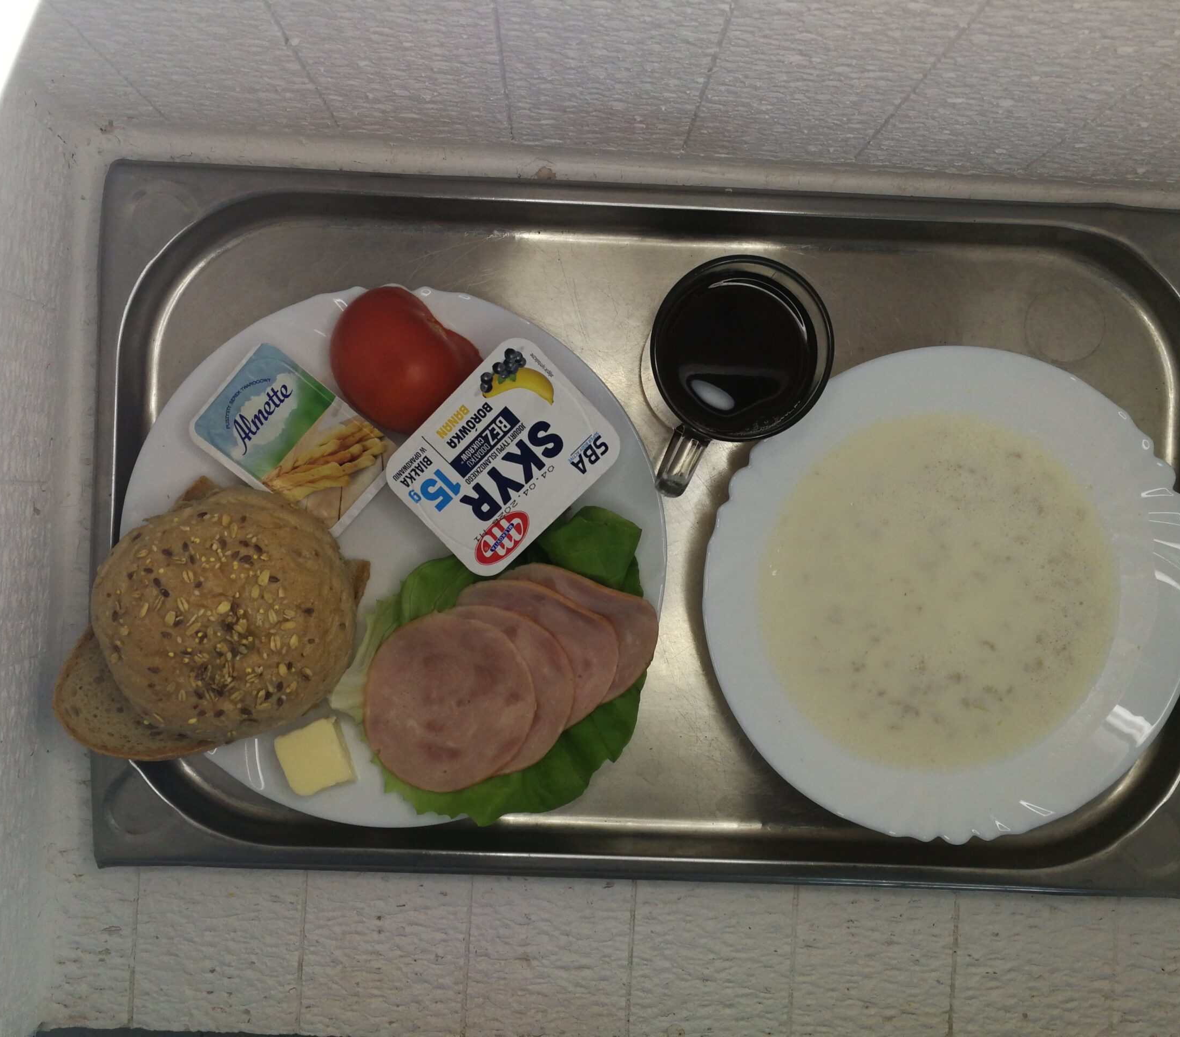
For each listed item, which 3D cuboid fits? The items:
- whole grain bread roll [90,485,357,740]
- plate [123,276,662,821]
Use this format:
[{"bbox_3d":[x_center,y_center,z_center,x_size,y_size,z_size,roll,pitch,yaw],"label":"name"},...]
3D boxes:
[{"bbox_3d":[-0.156,0.040,0.461,0.114,0.053,0.109,0,91,-1],"label":"whole grain bread roll"},{"bbox_3d":[-0.091,0.018,0.509,0.250,0.024,0.250,0,91,-1],"label":"plate"}]

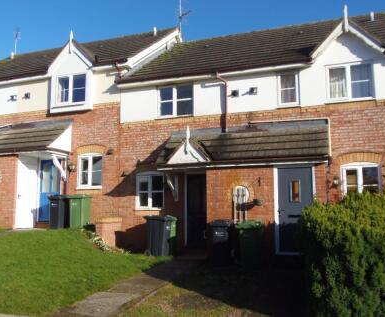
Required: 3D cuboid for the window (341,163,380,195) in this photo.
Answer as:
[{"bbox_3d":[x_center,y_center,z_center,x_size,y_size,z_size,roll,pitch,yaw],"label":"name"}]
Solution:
[{"bbox_3d":[4.206,0.697,9.094,0.916,1.080,0.100,-3,-8,18],"label":"window"}]

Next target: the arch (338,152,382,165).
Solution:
[{"bbox_3d":[4.168,0.028,9.133,0.981,0.269,0.110,-3,-8,18],"label":"arch"}]

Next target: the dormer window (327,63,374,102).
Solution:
[{"bbox_3d":[4.066,-1.942,9.453,1.117,0.980,0.100,-3,-8,18],"label":"dormer window"}]

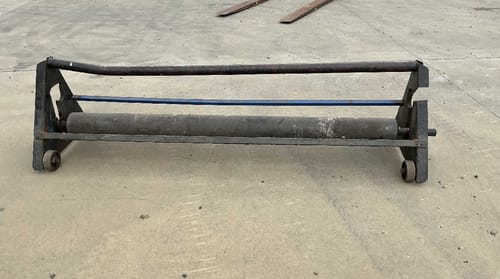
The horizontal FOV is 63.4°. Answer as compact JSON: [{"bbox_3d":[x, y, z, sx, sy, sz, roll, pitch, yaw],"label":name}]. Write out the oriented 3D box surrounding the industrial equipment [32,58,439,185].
[{"bbox_3d":[-0.118,-0.196,2.517,2.404,0.603,0.635,1,30,5],"label":"industrial equipment"}]

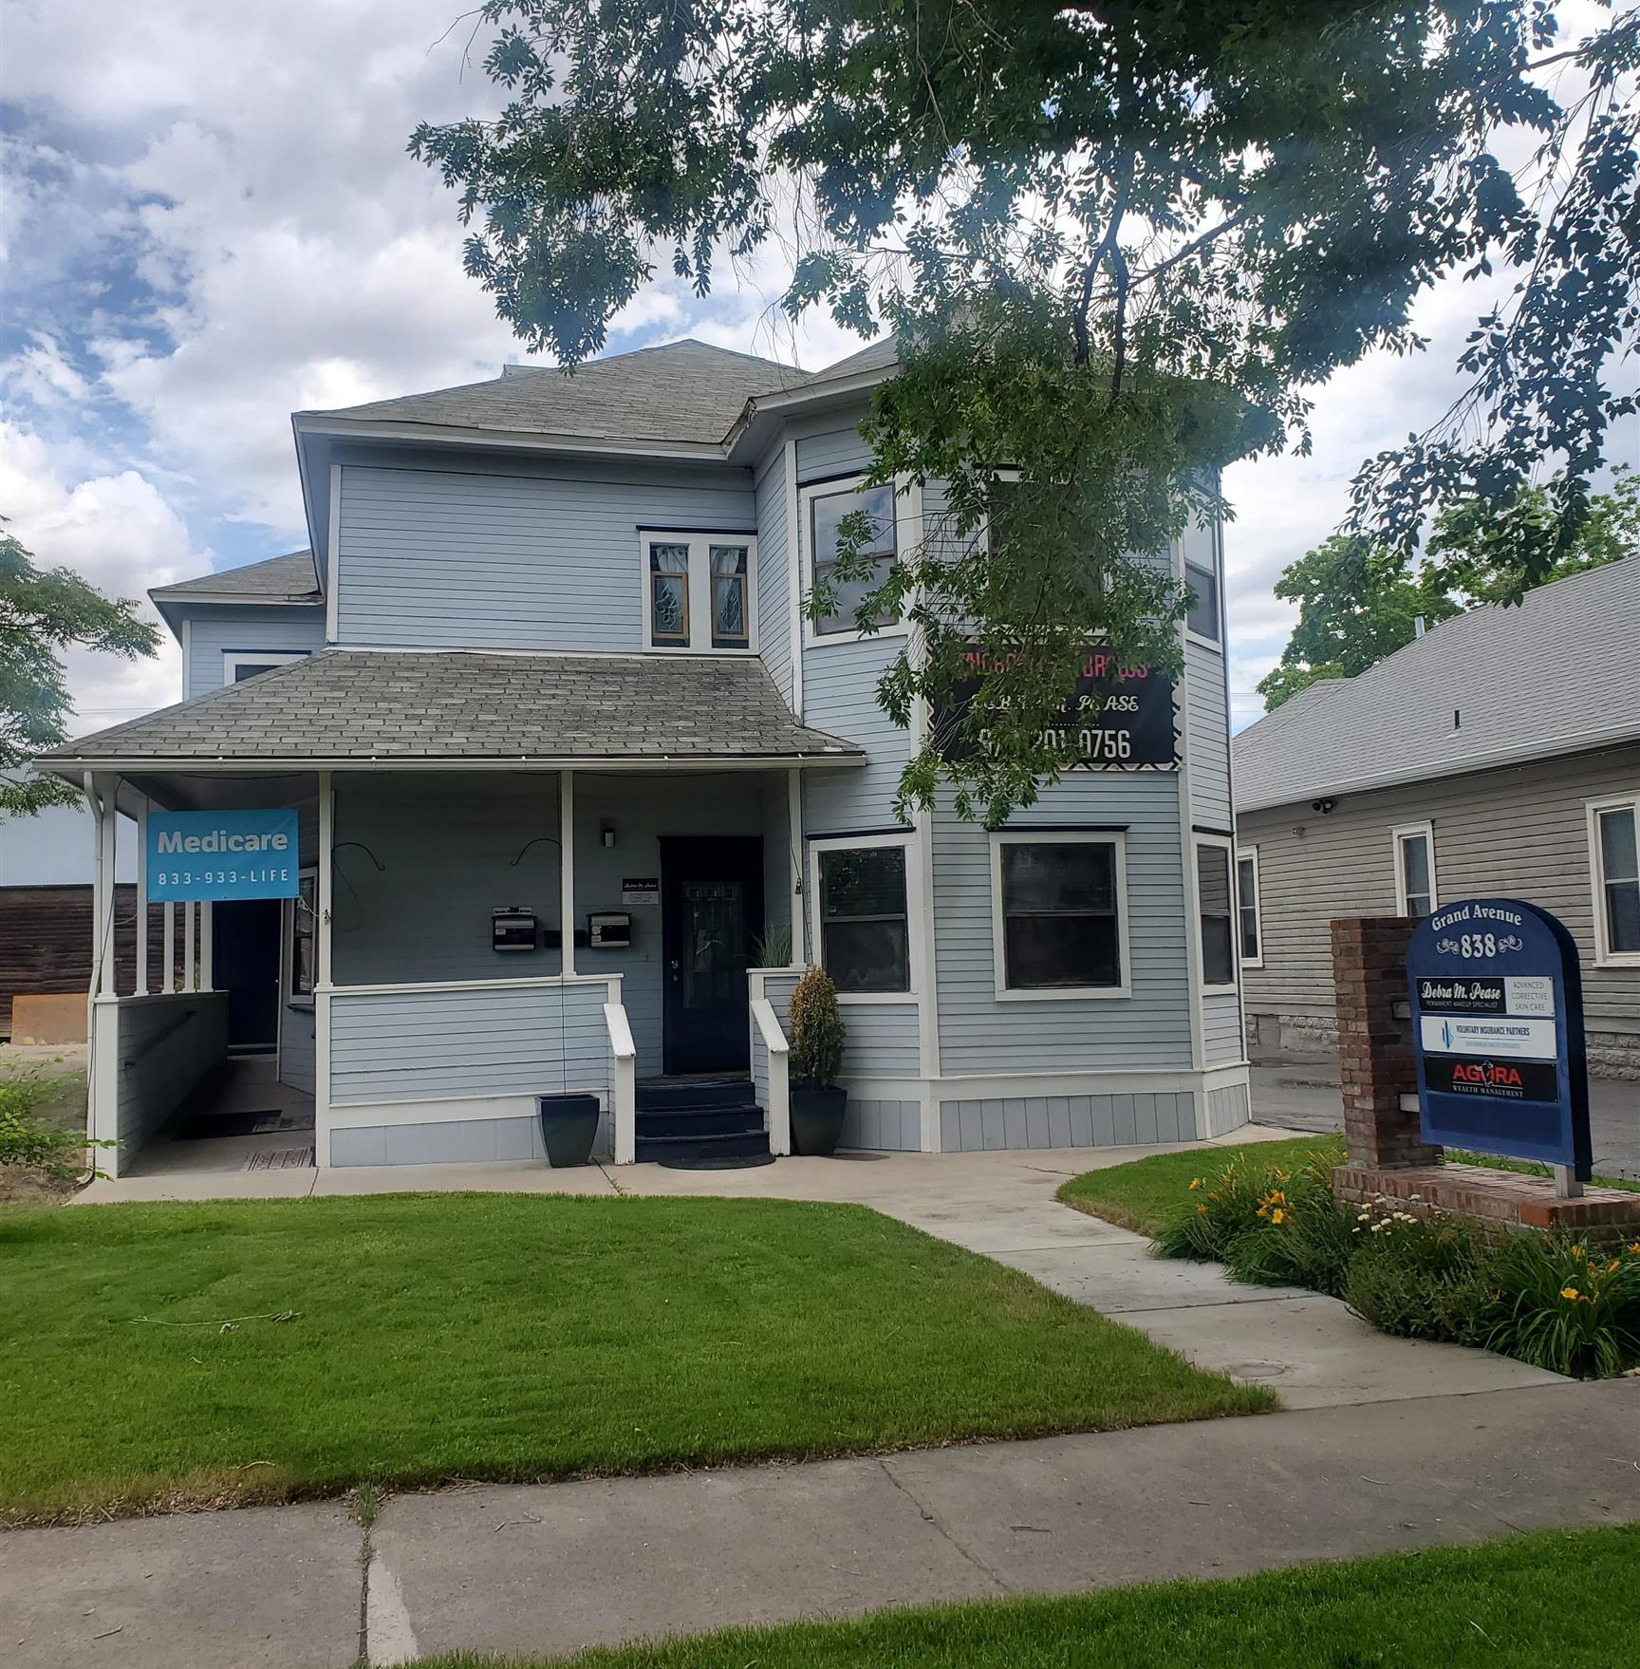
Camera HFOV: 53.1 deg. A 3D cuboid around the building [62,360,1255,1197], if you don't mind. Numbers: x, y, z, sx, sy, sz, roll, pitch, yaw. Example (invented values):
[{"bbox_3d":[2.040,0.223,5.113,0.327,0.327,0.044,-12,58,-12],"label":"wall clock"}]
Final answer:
[{"bbox_3d":[-2.642,-1.592,20.172,11.050,9.770,14.250,0,-5,-17],"label":"building"}]

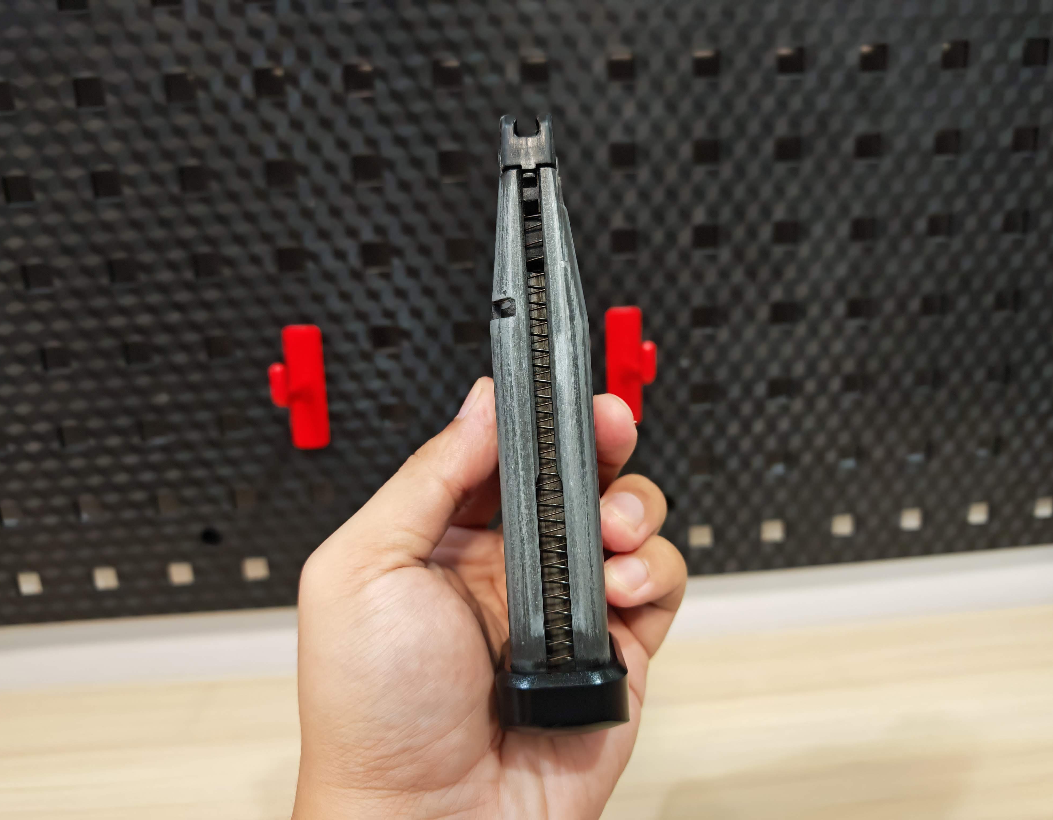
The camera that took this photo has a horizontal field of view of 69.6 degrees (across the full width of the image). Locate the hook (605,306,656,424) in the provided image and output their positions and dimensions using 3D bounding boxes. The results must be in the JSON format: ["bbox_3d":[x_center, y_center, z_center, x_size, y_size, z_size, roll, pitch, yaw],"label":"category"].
[{"bbox_3d":[0.050,-0.014,0.346,0.018,0.059,0.055,-4,16,-3],"label":"hook"}]

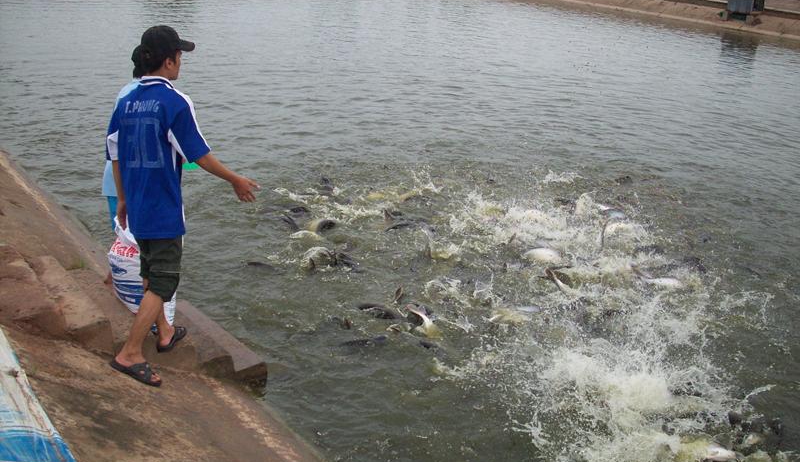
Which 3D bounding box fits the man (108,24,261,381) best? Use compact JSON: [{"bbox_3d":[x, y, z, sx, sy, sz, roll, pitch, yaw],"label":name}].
[{"bbox_3d":[-1.034,-0.172,4.029,0.580,1.670,0.640,18,24,37],"label":"man"}]

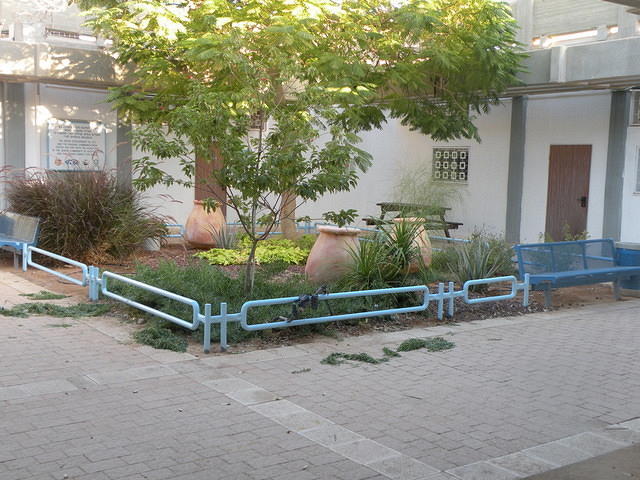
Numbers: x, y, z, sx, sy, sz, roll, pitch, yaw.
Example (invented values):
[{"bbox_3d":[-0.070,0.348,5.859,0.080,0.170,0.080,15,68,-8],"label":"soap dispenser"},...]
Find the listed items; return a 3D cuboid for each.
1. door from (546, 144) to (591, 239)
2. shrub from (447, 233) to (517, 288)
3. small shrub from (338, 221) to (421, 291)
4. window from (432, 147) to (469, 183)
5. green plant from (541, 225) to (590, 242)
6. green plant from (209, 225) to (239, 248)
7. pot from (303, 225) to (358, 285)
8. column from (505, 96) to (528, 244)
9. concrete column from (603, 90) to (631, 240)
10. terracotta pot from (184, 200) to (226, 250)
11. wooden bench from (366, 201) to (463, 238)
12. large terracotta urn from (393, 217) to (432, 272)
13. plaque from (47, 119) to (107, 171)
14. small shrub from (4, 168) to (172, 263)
[{"bbox_3d":[4.945,-0.833,15.483,0.080,2.110,0.977,-2,7,-36],"label":"door"},{"bbox_3d":[2.165,0.278,10.390,0.880,0.730,0.800,3,5,12],"label":"shrub"},{"bbox_3d":[0.847,0.185,11.050,1.120,0.880,0.900,2,5,4],"label":"small shrub"},{"bbox_3d":[3.035,-1.753,18.046,0.080,0.794,1.137,-2,7,-36],"label":"window"},{"bbox_3d":[3.591,0.222,11.450,0.800,0.860,0.720,3,5,17],"label":"green plant"},{"bbox_3d":[-1.885,-0.062,15.250,0.620,0.500,0.580,1,5,-7],"label":"green plant"},{"bbox_3d":[0.228,0.195,10.112,0.790,0.830,0.790,2,5,1],"label":"pot"},{"bbox_3d":[4.072,-1.337,15.881,0.280,3.096,0.280,-2,6,-35],"label":"column"},{"bbox_3d":[5.575,-1.250,14.632,0.270,3.131,0.330,-2,7,-36],"label":"concrete column"},{"bbox_3d":[-2.150,-0.317,14.688,0.780,0.880,0.780,1,5,-8],"label":"terracotta pot"},{"bbox_3d":[2.005,-0.348,17.131,1.380,0.750,1.870,-2,6,-35],"label":"wooden bench"},{"bbox_3d":[1.449,0.074,12.500,0.740,0.880,0.740,2,5,7],"label":"large terracotta urn"},{"bbox_3d":[-5.381,-2.086,17.247,1.293,1.113,0.050,-2,7,-36],"label":"plaque"},{"bbox_3d":[-3.939,-0.399,13.100,2.500,1.460,1.950,0,5,-17],"label":"small shrub"}]

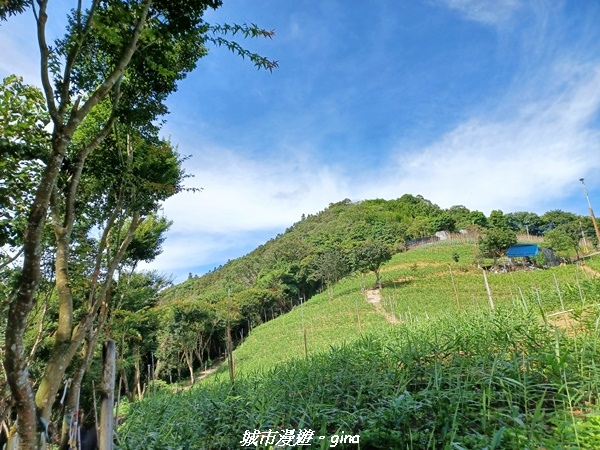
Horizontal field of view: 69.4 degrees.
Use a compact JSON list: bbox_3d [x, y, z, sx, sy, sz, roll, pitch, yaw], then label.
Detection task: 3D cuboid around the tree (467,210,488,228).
[{"bbox_3d":[37.278,-0.777,91.000,4.389,4.400,4.389,-11,-15,22],"label":"tree"}]

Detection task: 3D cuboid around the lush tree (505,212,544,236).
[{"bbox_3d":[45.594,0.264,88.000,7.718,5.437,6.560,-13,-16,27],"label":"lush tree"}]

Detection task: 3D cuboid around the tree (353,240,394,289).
[{"bbox_3d":[8.481,4.558,50.000,4.604,5.373,4.604,-8,-14,9],"label":"tree"}]

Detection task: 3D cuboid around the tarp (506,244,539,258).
[{"bbox_3d":[29.783,3.547,58.000,4.069,1.499,2.523,-9,-15,14],"label":"tarp"}]

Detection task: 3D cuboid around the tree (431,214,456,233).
[{"bbox_3d":[28.150,0.059,85.000,4.845,4.110,4.603,-10,-15,18],"label":"tree"}]

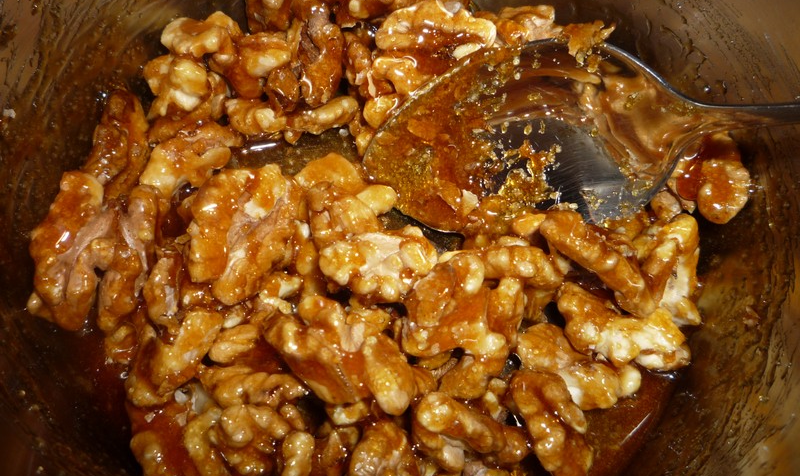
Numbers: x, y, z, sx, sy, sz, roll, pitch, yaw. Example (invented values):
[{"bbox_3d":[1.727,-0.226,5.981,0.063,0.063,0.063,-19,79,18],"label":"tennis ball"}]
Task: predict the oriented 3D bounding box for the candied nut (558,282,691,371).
[{"bbox_3d":[0.051,0.020,0.158,0.029,0.015,0.015,26,68,11],"label":"candied nut"}]

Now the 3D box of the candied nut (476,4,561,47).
[{"bbox_3d":[0.034,-0.059,0.197,0.023,0.013,0.016,9,70,3],"label":"candied nut"}]

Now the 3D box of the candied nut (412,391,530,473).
[{"bbox_3d":[0.015,0.041,0.146,0.024,0.015,0.013,21,67,9],"label":"candied nut"}]

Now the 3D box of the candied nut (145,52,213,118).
[{"bbox_3d":[-0.059,-0.041,0.186,0.017,0.015,0.015,-13,66,-6],"label":"candied nut"}]

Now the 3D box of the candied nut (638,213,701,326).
[{"bbox_3d":[0.066,0.008,0.171,0.014,0.016,0.025,8,70,3],"label":"candied nut"}]

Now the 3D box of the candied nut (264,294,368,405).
[{"bbox_3d":[-0.018,0.025,0.153,0.025,0.015,0.018,38,71,16],"label":"candied nut"}]

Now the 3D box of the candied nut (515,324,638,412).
[{"bbox_3d":[0.043,0.031,0.166,0.027,0.013,0.014,26,72,9],"label":"candied nut"}]

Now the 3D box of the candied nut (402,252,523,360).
[{"bbox_3d":[0.015,0.017,0.168,0.025,0.014,0.023,-5,70,-2],"label":"candied nut"}]

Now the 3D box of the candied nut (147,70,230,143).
[{"bbox_3d":[-0.057,-0.037,0.188,0.021,0.014,0.018,-9,70,-3],"label":"candied nut"}]

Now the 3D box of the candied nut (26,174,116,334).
[{"bbox_3d":[-0.077,0.003,0.163,0.018,0.015,0.037,6,74,-14],"label":"candied nut"}]

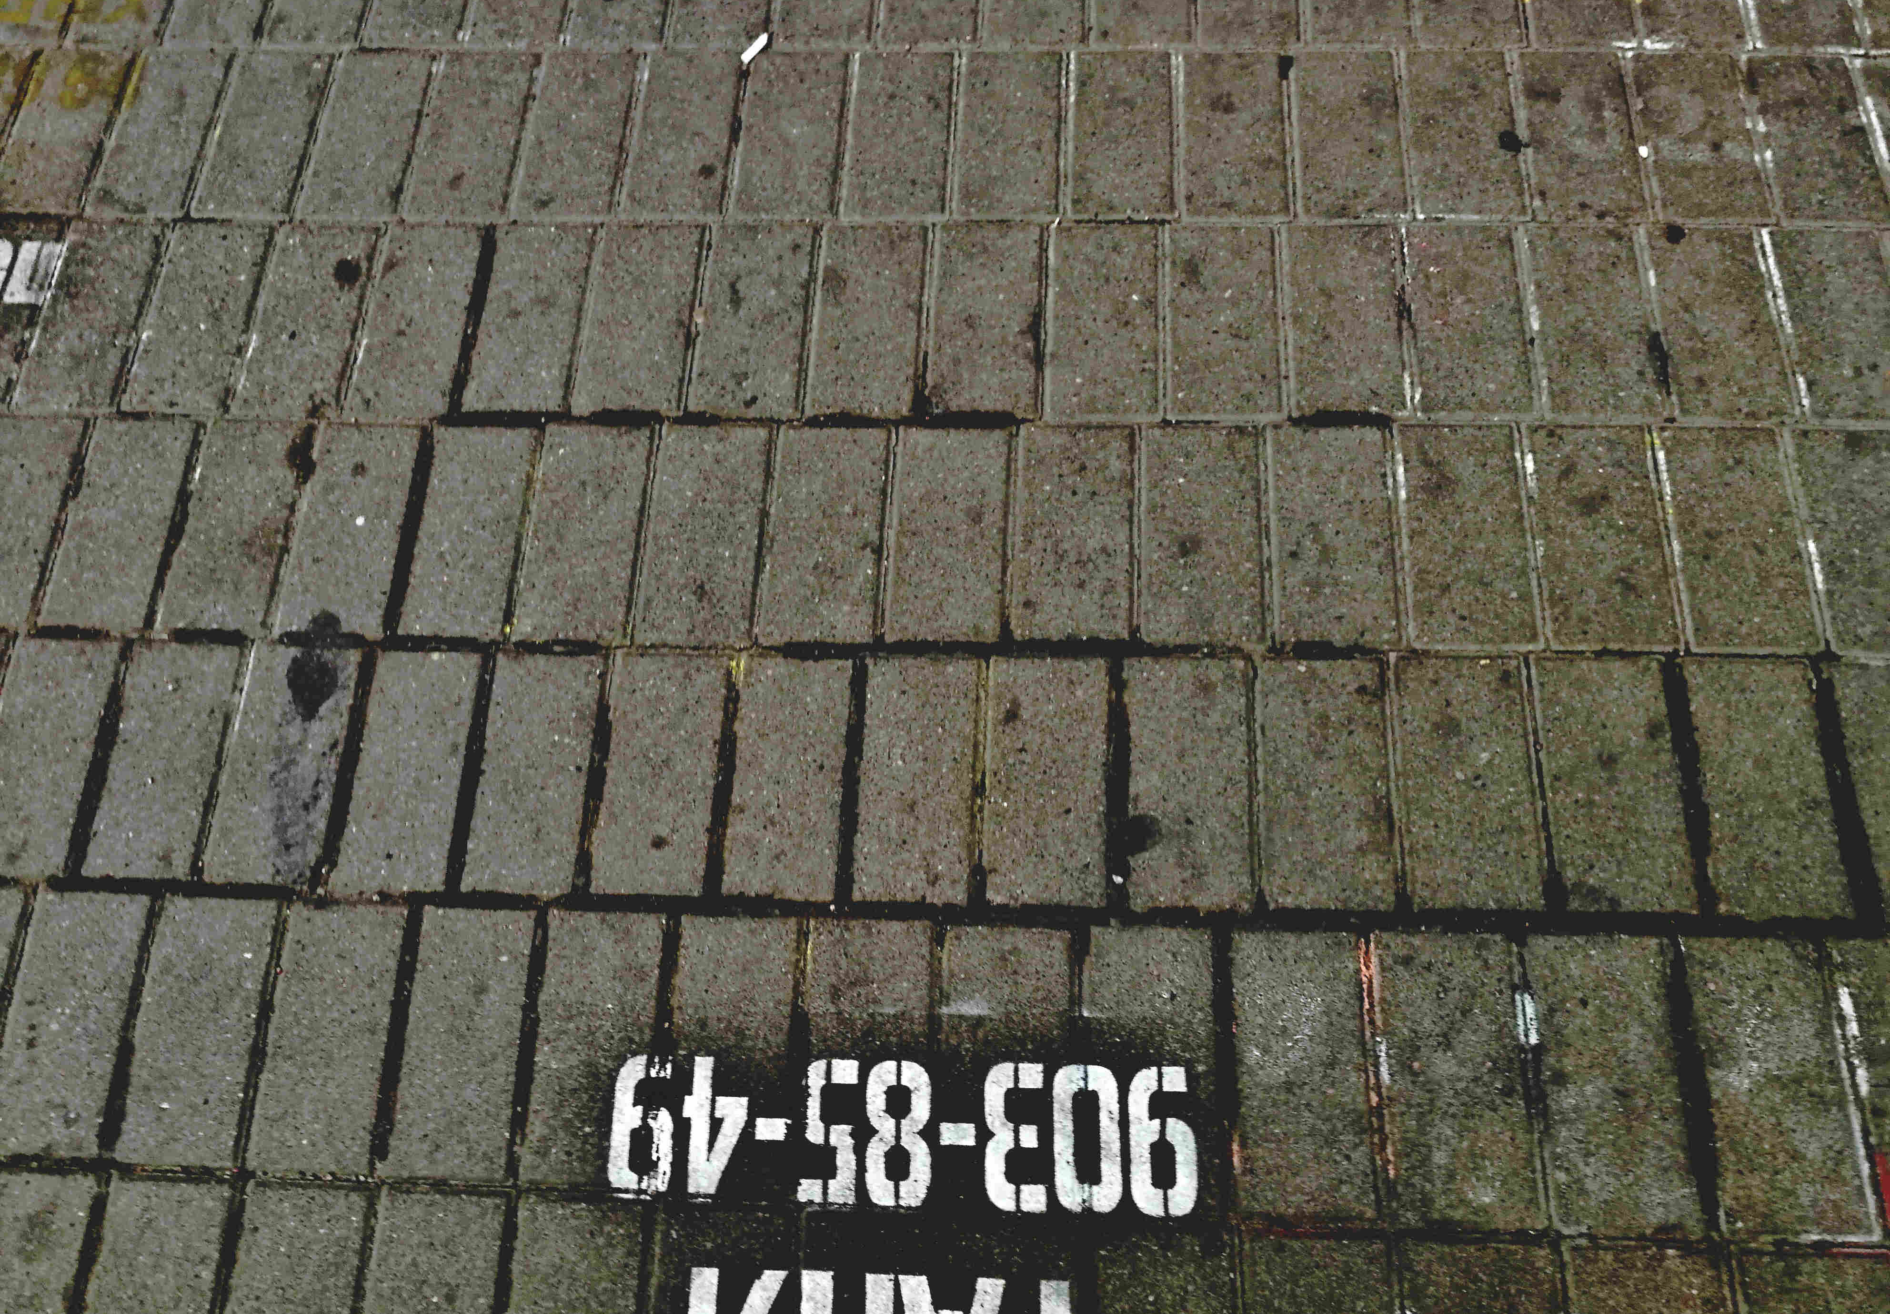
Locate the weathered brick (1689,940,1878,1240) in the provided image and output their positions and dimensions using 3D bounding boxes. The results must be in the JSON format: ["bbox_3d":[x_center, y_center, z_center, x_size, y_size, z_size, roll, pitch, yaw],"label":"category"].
[{"bbox_3d":[0.561,0.298,1.019,0.098,0.060,0.199,-1,69,6],"label":"weathered brick"}]

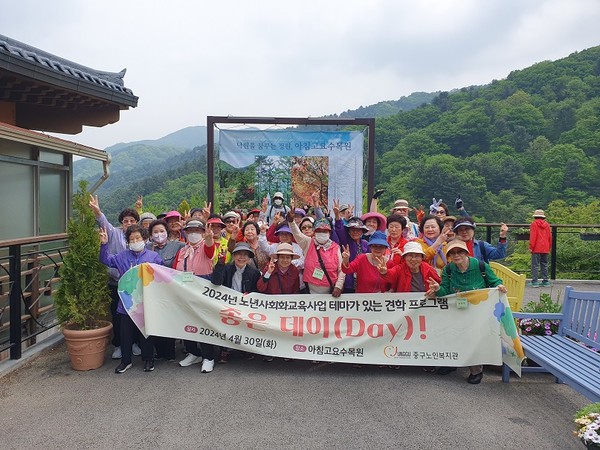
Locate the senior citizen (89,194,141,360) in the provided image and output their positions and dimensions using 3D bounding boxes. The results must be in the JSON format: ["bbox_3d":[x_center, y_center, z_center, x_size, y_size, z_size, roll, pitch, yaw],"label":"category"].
[{"bbox_3d":[-1.987,0.563,4.947,0.640,1.730,0.420,0,2,-9],"label":"senior citizen"}]

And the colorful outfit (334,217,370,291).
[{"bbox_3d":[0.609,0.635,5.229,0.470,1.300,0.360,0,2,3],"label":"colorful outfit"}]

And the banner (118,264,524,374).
[{"bbox_3d":[0.130,0.889,4.378,3.880,0.940,0.280,0,2,5],"label":"banner"}]

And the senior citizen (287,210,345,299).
[{"bbox_3d":[0.167,0.602,4.849,0.600,1.660,0.420,0,2,0],"label":"senior citizen"}]

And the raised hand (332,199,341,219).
[{"bbox_3d":[0.401,-0.181,4.950,0.090,0.185,0.080,0,2,0],"label":"raised hand"}]

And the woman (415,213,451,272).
[{"bbox_3d":[1.464,0.656,4.981,0.480,1.540,0.380,1,2,14],"label":"woman"}]

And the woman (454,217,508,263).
[{"bbox_3d":[2.012,0.686,5.081,0.660,1.550,0.450,0,2,6],"label":"woman"}]

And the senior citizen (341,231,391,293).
[{"bbox_3d":[0.724,0.761,4.834,0.560,1.420,0.460,0,2,3],"label":"senior citizen"}]

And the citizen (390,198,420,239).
[{"bbox_3d":[1.304,0.548,5.677,0.500,1.700,0.340,0,2,9],"label":"citizen"}]

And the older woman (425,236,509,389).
[{"bbox_3d":[1.624,0.813,4.395,0.720,1.350,0.580,1,2,14],"label":"older woman"}]

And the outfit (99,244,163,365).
[{"bbox_3d":[-1.740,0.783,4.654,0.610,1.210,0.420,0,2,-11],"label":"outfit"}]

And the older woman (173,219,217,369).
[{"bbox_3d":[-1.084,0.714,4.632,0.470,1.530,0.420,0,2,-7],"label":"older woman"}]

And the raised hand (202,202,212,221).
[{"bbox_3d":[-1.067,-0.162,5.200,0.100,0.190,0.080,0,2,-6],"label":"raised hand"}]

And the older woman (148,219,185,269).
[{"bbox_3d":[-1.473,0.681,4.862,0.480,1.500,0.340,0,2,-7],"label":"older woman"}]

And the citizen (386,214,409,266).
[{"bbox_3d":[1.078,0.656,4.981,0.480,1.540,0.360,0,2,6],"label":"citizen"}]

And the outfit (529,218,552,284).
[{"bbox_3d":[5.058,0.558,9.479,0.470,1.380,0.320,0,2,6],"label":"outfit"}]

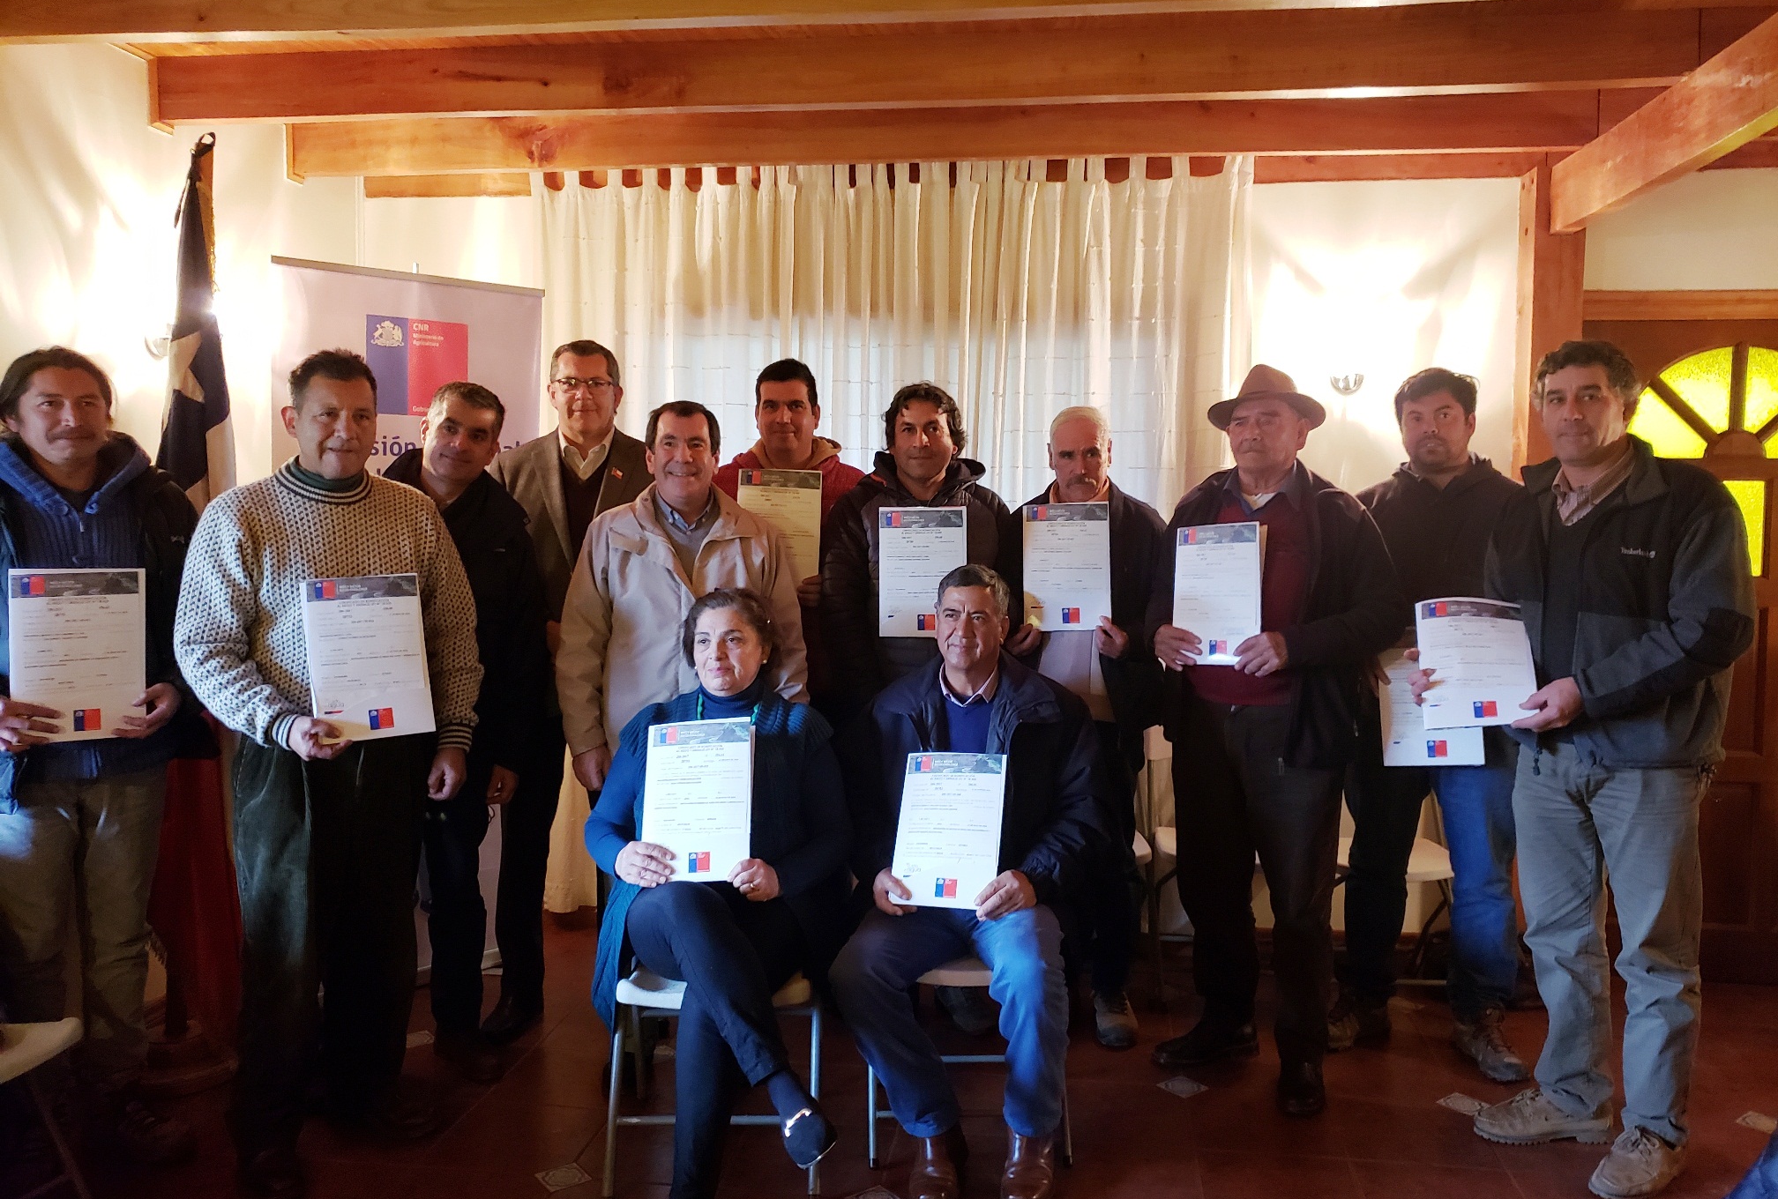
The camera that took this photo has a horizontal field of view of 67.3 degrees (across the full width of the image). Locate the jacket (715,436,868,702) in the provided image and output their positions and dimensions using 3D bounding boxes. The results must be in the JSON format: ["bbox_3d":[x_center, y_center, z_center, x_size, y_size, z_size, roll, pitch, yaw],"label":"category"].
[{"bbox_3d":[-0.271,-0.077,3.695,0.522,0.746,0.371,0,3,-5],"label":"jacket"}]

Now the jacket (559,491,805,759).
[{"bbox_3d":[-0.501,0.078,3.222,0.602,0.713,0.361,0,3,-9],"label":"jacket"}]

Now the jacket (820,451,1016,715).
[{"bbox_3d":[0.081,-0.030,3.607,0.542,0.744,0.381,0,3,1],"label":"jacket"}]

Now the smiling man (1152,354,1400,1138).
[{"bbox_3d":[0.907,0.314,3.215,0.592,1.756,0.452,2,4,31],"label":"smiling man"}]

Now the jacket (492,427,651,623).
[{"bbox_3d":[-0.817,-0.074,3.514,0.522,0.757,0.331,-1,3,-14],"label":"jacket"}]

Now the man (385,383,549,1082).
[{"bbox_3d":[-1.075,0.320,3.346,0.542,1.716,0.422,-1,4,-22],"label":"man"}]

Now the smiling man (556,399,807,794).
[{"bbox_3d":[-0.498,0.348,3.237,0.602,1.676,0.422,0,3,-9],"label":"smiling man"}]

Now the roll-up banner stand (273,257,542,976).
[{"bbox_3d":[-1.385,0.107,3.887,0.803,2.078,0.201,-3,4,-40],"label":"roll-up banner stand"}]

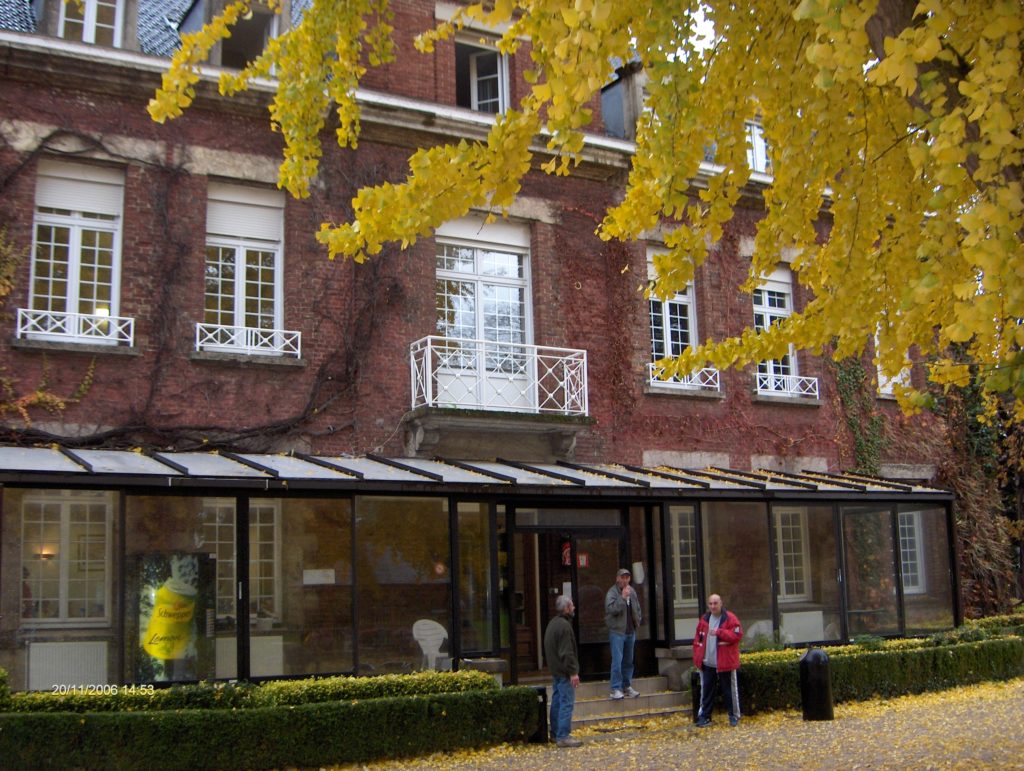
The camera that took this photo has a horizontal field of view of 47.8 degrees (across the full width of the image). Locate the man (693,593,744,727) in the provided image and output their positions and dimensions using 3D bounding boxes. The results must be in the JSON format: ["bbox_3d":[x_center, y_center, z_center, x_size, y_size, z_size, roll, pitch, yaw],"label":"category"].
[{"bbox_3d":[2.777,3.670,15.624,0.564,1.732,0.416,-6,-11,26],"label":"man"}]

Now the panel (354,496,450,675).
[{"bbox_3d":[-1.353,2.499,14.546,1.311,2.171,0.070,4,-10,-28],"label":"panel"}]

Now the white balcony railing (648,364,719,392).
[{"bbox_3d":[3.251,-0.131,21.527,1.643,0.455,0.080,4,-11,-29],"label":"white balcony railing"}]

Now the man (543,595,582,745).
[{"bbox_3d":[0.587,3.382,13.758,0.370,1.735,0.470,3,-10,-23],"label":"man"}]

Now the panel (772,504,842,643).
[{"bbox_3d":[4.559,2.879,17.758,1.361,2.077,0.070,4,-10,-28],"label":"panel"}]

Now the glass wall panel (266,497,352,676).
[{"bbox_3d":[-2.620,2.532,14.579,1.287,2.297,0.060,4,-11,-29],"label":"glass wall panel"}]

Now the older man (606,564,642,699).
[{"bbox_3d":[1.502,3.388,15.841,0.490,1.730,0.340,4,-10,-28],"label":"older man"}]

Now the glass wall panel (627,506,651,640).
[{"bbox_3d":[1.836,2.718,16.762,0.422,1.918,0.070,4,-10,-28],"label":"glass wall panel"}]

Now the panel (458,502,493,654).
[{"bbox_3d":[-0.511,2.620,15.796,0.544,2.099,0.060,4,-11,-29],"label":"panel"}]

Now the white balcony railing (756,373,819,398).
[{"bbox_3d":[5.093,0.029,21.259,1.513,0.411,0.120,4,-10,-28],"label":"white balcony railing"}]

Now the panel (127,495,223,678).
[{"bbox_3d":[-3.818,2.312,13.212,1.206,2.112,0.070,4,-10,-28],"label":"panel"}]

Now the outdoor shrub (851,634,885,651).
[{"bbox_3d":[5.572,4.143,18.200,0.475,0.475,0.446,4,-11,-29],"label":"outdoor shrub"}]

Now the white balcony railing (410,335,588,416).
[{"bbox_3d":[-0.163,-0.074,19.117,2.970,1.119,0.693,4,-11,-29],"label":"white balcony railing"}]

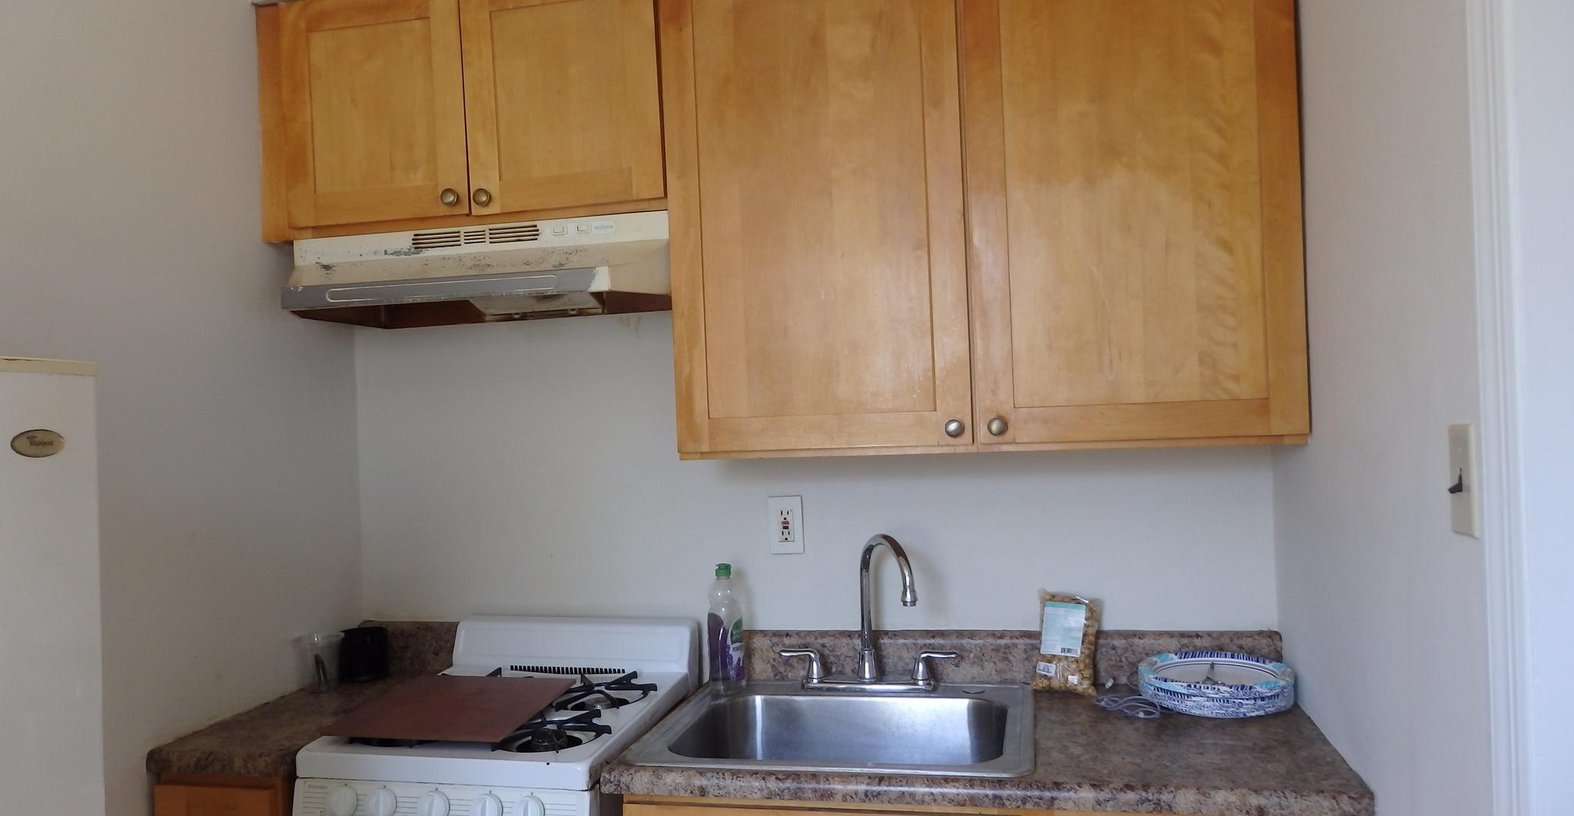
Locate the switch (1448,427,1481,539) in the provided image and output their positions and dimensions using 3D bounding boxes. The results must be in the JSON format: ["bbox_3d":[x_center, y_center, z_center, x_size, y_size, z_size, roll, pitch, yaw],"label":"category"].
[{"bbox_3d":[0.685,0.074,1.170,0.020,0.114,0.072,-2,0,12],"label":"switch"}]

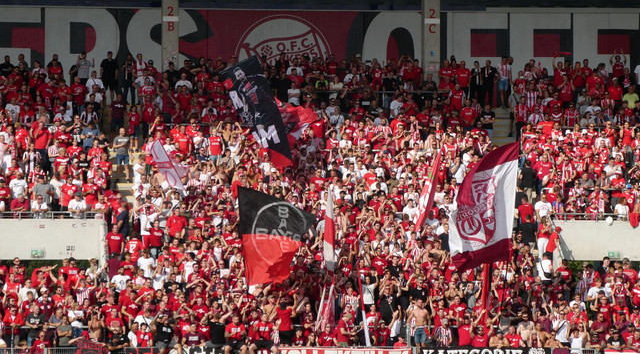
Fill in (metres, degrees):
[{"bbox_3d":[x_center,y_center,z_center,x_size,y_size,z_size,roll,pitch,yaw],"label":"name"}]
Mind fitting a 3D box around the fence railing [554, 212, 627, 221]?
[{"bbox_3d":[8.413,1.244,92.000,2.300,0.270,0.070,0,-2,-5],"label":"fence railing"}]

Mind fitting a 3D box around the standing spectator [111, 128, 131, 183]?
[{"bbox_3d":[-6.522,-0.710,97.300,0.540,1.790,0.420,1,-2,-14],"label":"standing spectator"}]

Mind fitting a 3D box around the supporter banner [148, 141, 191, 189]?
[{"bbox_3d":[-4.675,-0.391,92.500,1.300,1.600,0.400,0,-2,-5],"label":"supporter banner"}]

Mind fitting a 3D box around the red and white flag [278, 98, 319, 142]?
[{"bbox_3d":[-0.771,-1.820,97.000,1.500,1.550,0.500,0,-2,-5],"label":"red and white flag"}]

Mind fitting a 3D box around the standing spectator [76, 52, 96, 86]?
[{"bbox_3d":[-8.117,-3.410,102.400,0.600,1.800,0.450,0,-2,-7],"label":"standing spectator"}]

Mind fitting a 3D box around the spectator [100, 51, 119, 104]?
[{"bbox_3d":[-7.400,-3.488,104.000,0.620,1.840,0.360,0,0,-6],"label":"spectator"}]

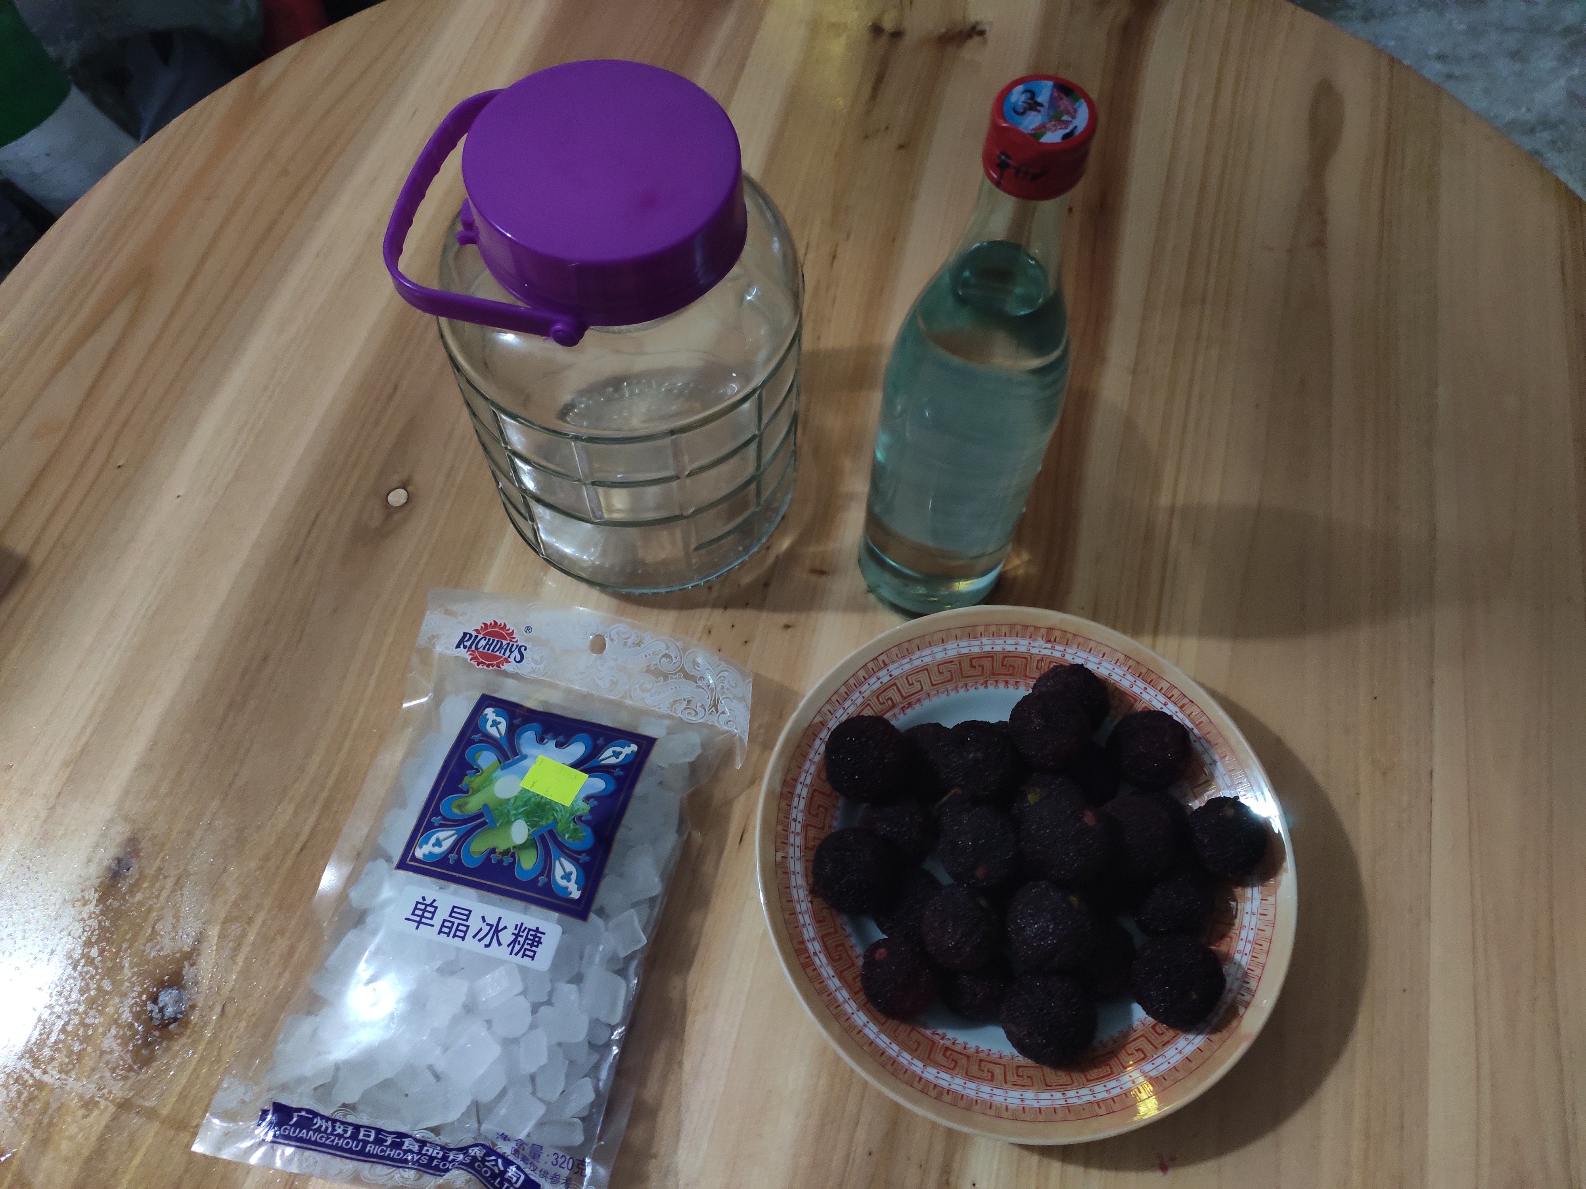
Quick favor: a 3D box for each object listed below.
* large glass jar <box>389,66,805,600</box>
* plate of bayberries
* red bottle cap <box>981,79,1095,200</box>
[{"bbox_3d":[-0.074,-0.112,0.495,0.161,0.204,0.151,1,64,-1],"label":"large glass jar"},{"bbox_3d":[0.096,0.106,0.476,0.218,0.055,0.218,1,64,-1],"label":"plate of bayberries"},{"bbox_3d":[0.071,-0.131,0.329,0.030,0.019,0.030,3,64,0],"label":"red bottle cap"}]

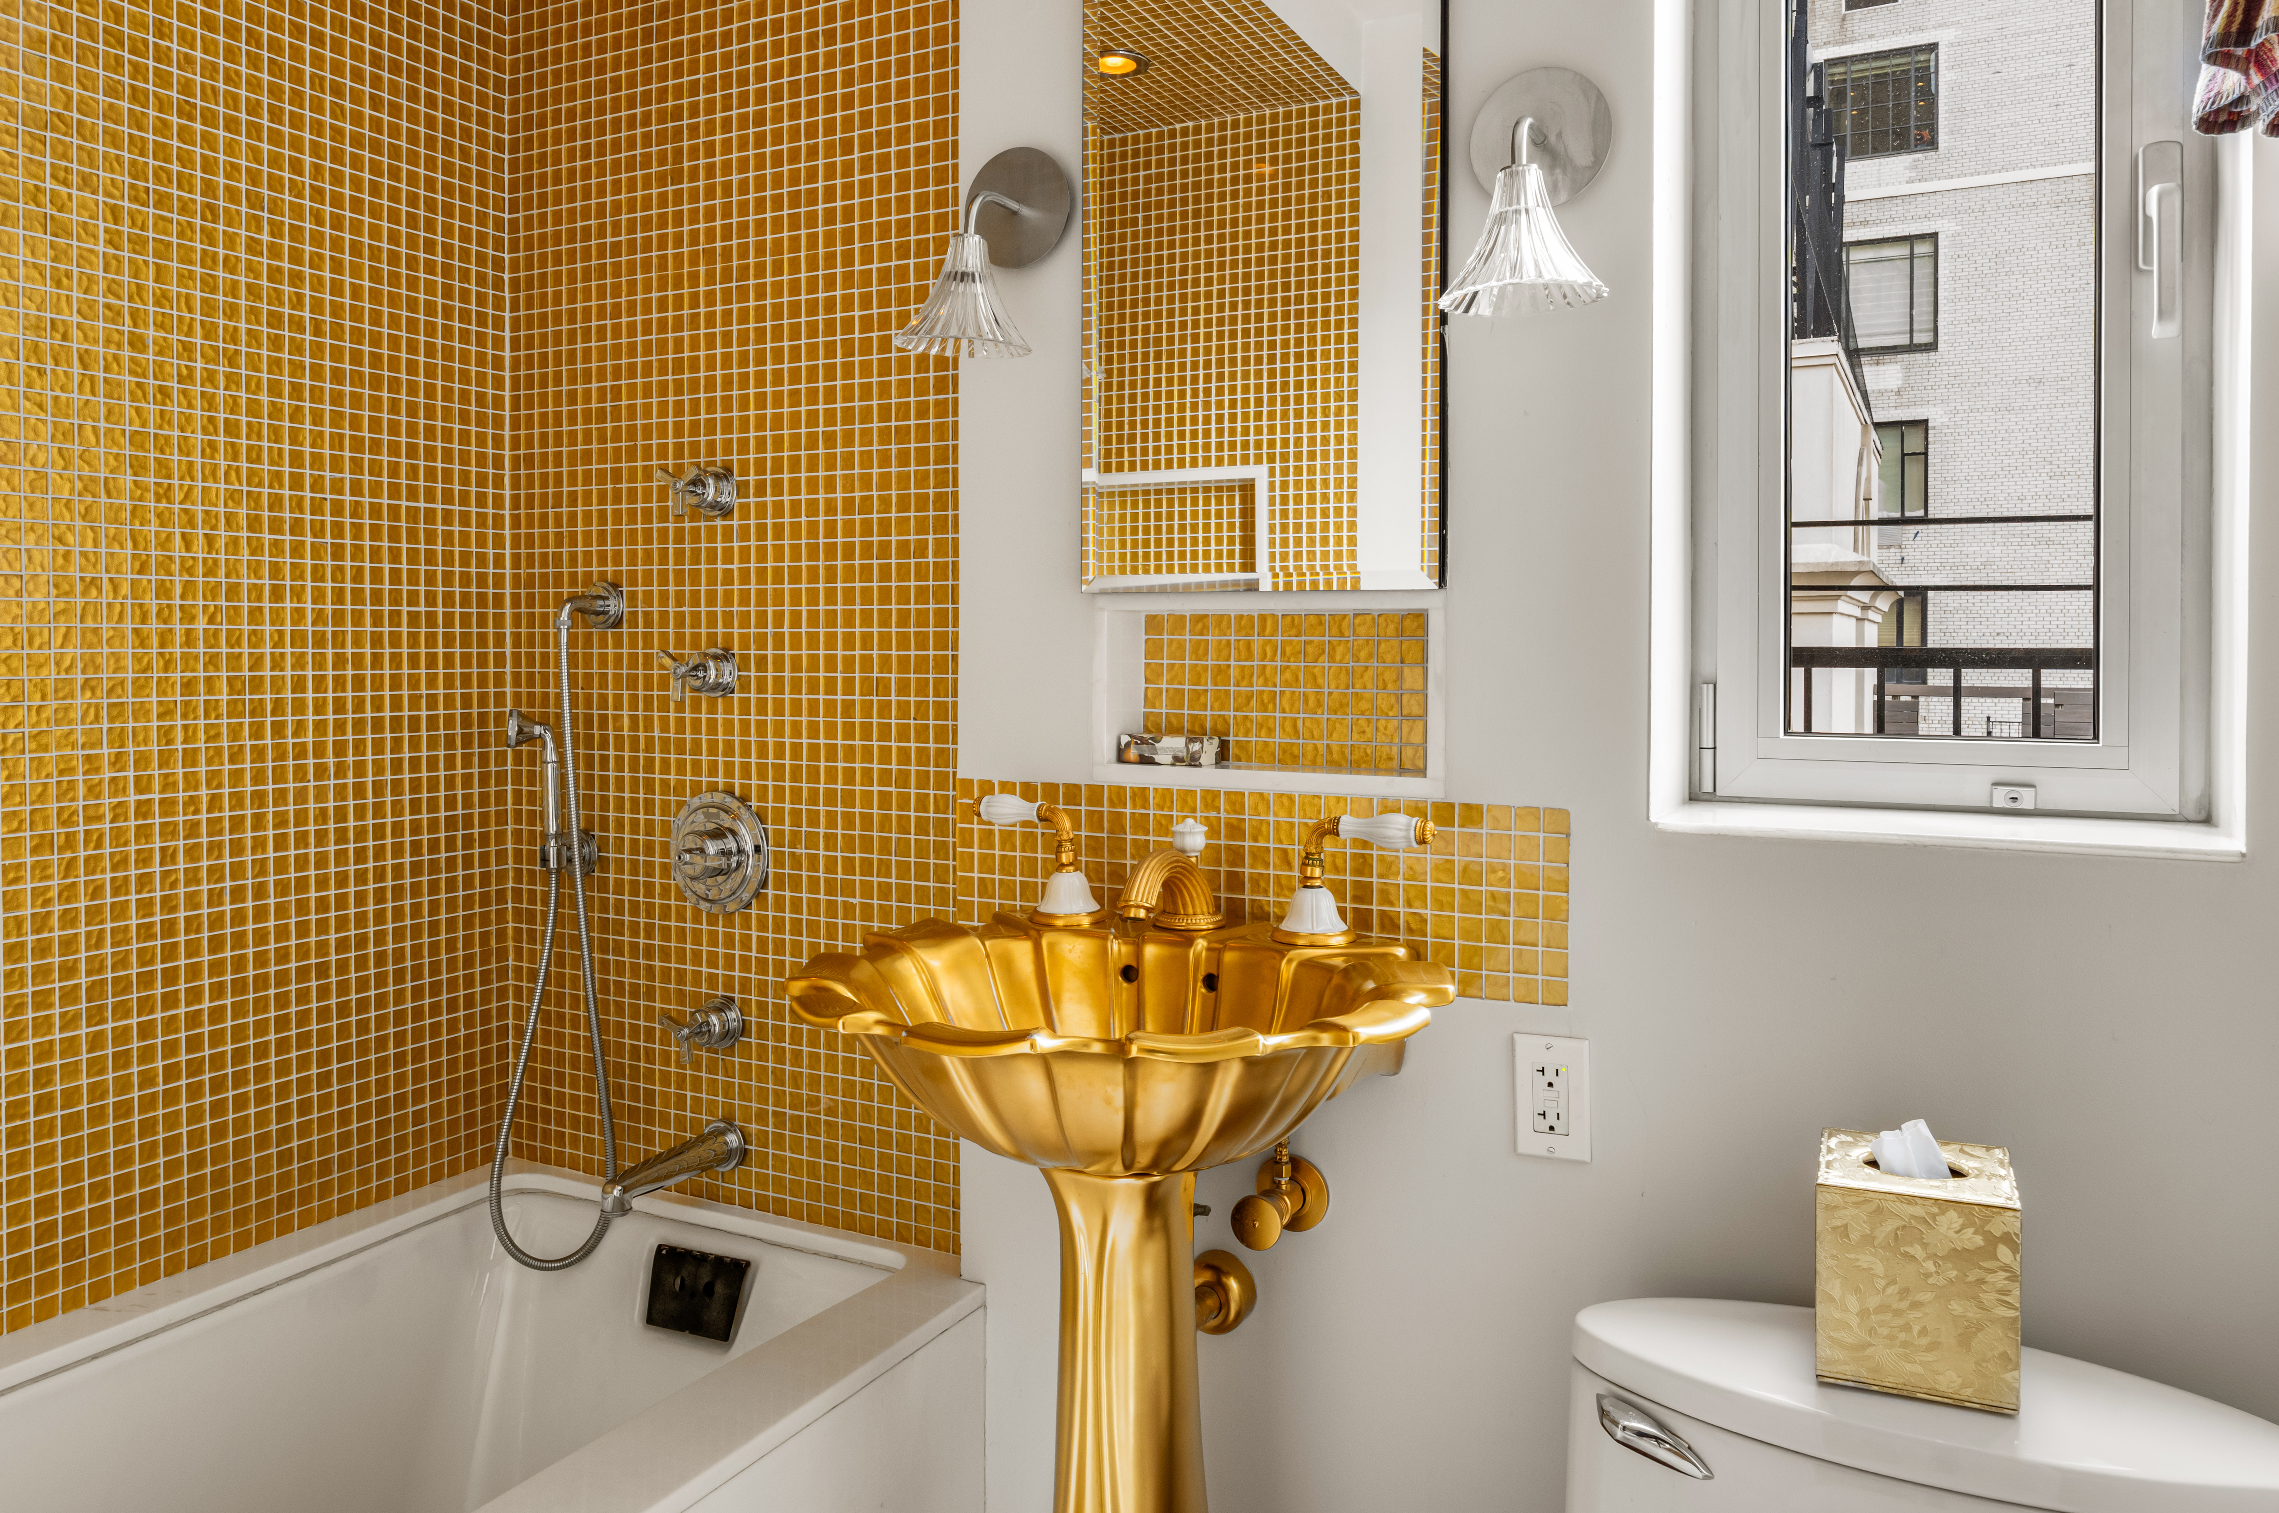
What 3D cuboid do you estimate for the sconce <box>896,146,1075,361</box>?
[{"bbox_3d":[-0.163,-0.518,1.530,0.145,0.235,0.175,1,3,25],"label":"sconce"}]

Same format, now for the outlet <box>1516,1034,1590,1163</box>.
[{"bbox_3d":[0.380,0.316,1.400,0.069,0.114,0.007,1,3,25],"label":"outlet"}]

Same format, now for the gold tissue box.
[{"bbox_3d":[0.594,0.391,1.165,0.130,0.149,0.140,1,3,25],"label":"gold tissue box"}]

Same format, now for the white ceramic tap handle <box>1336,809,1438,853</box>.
[{"bbox_3d":[0.223,0.066,1.373,0.090,0.032,0.032,1,3,25],"label":"white ceramic tap handle"}]

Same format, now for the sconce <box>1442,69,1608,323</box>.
[{"bbox_3d":[0.329,-0.503,1.296,0.142,0.235,0.175,1,3,25],"label":"sconce"}]

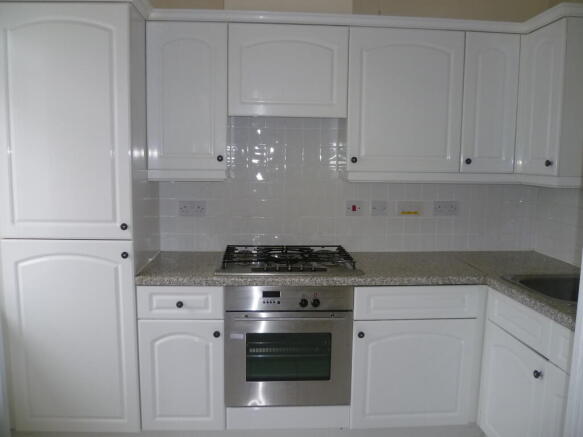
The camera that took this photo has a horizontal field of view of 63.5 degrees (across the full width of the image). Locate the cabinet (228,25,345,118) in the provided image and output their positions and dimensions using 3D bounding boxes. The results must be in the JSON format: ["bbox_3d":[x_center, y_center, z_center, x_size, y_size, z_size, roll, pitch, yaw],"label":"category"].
[{"bbox_3d":[-0.025,-0.750,2.507,0.607,0.447,0.304,0,7,-3],"label":"cabinet"}]

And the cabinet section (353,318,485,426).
[{"bbox_3d":[0.578,0.717,2.545,0.603,0.550,0.540,0,7,-3],"label":"cabinet section"}]

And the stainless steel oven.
[{"bbox_3d":[-0.026,0.576,2.504,0.602,0.590,0.560,0,7,-3],"label":"stainless steel oven"}]

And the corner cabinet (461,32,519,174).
[{"bbox_3d":[1.018,-0.609,2.586,0.291,0.717,0.304,0,7,-3],"label":"corner cabinet"}]

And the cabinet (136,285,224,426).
[{"bbox_3d":[-0.526,0.630,2.491,0.396,0.706,0.580,0,7,-3],"label":"cabinet"}]

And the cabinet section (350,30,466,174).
[{"bbox_3d":[0.576,-0.610,2.558,0.595,0.730,0.320,0,7,-3],"label":"cabinet section"}]

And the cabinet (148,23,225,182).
[{"bbox_3d":[-0.526,-0.597,2.495,0.395,0.762,0.304,0,7,-3],"label":"cabinet"}]

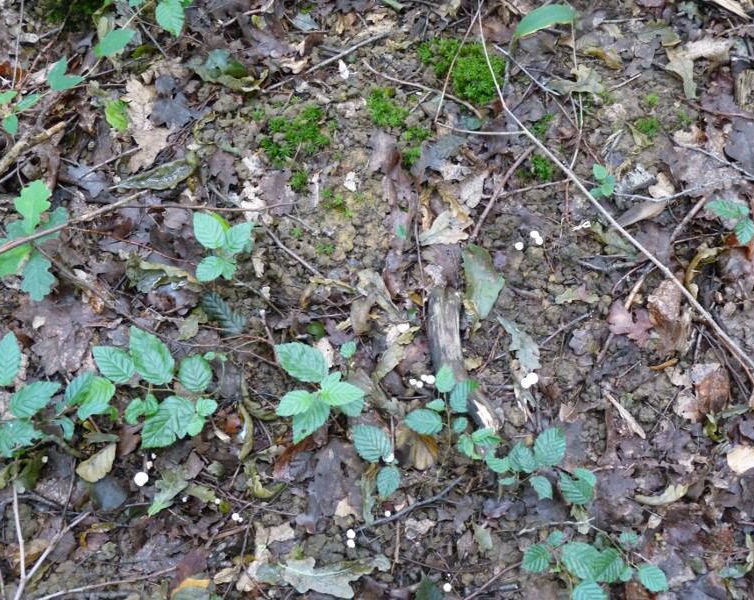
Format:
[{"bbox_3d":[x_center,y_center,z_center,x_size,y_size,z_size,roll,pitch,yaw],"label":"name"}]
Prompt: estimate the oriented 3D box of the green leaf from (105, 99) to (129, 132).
[{"bbox_3d":[-0.333,-0.237,1.422,0.032,0.012,0.049,-8,66,-3],"label":"green leaf"}]

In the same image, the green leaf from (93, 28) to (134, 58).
[{"bbox_3d":[-0.316,-0.310,1.334,0.057,0.012,0.031,-35,69,-16],"label":"green leaf"}]

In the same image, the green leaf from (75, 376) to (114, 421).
[{"bbox_3d":[-0.298,0.103,1.173,0.048,0.022,0.047,-22,60,-14],"label":"green leaf"}]

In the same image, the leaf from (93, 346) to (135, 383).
[{"bbox_3d":[-0.272,0.067,1.151,0.055,0.012,0.030,38,70,17],"label":"leaf"}]

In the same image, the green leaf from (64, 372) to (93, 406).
[{"bbox_3d":[-0.305,0.092,1.138,0.022,0.012,0.041,28,67,13],"label":"green leaf"}]

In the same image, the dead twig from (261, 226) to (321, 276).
[{"bbox_3d":[-0.097,-0.055,1.268,0.095,0.008,0.007,40,70,17],"label":"dead twig"}]

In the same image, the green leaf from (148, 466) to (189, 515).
[{"bbox_3d":[-0.219,0.198,1.157,0.032,0.012,0.062,22,60,14],"label":"green leaf"}]

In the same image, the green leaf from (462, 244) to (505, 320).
[{"bbox_3d":[0.126,-0.022,1.296,0.050,0.018,0.104,-4,57,-3],"label":"green leaf"}]

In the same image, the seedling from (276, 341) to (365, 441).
[{"bbox_3d":[-0.057,0.093,1.112,0.090,0.055,0.092,0,53,0],"label":"seedling"}]

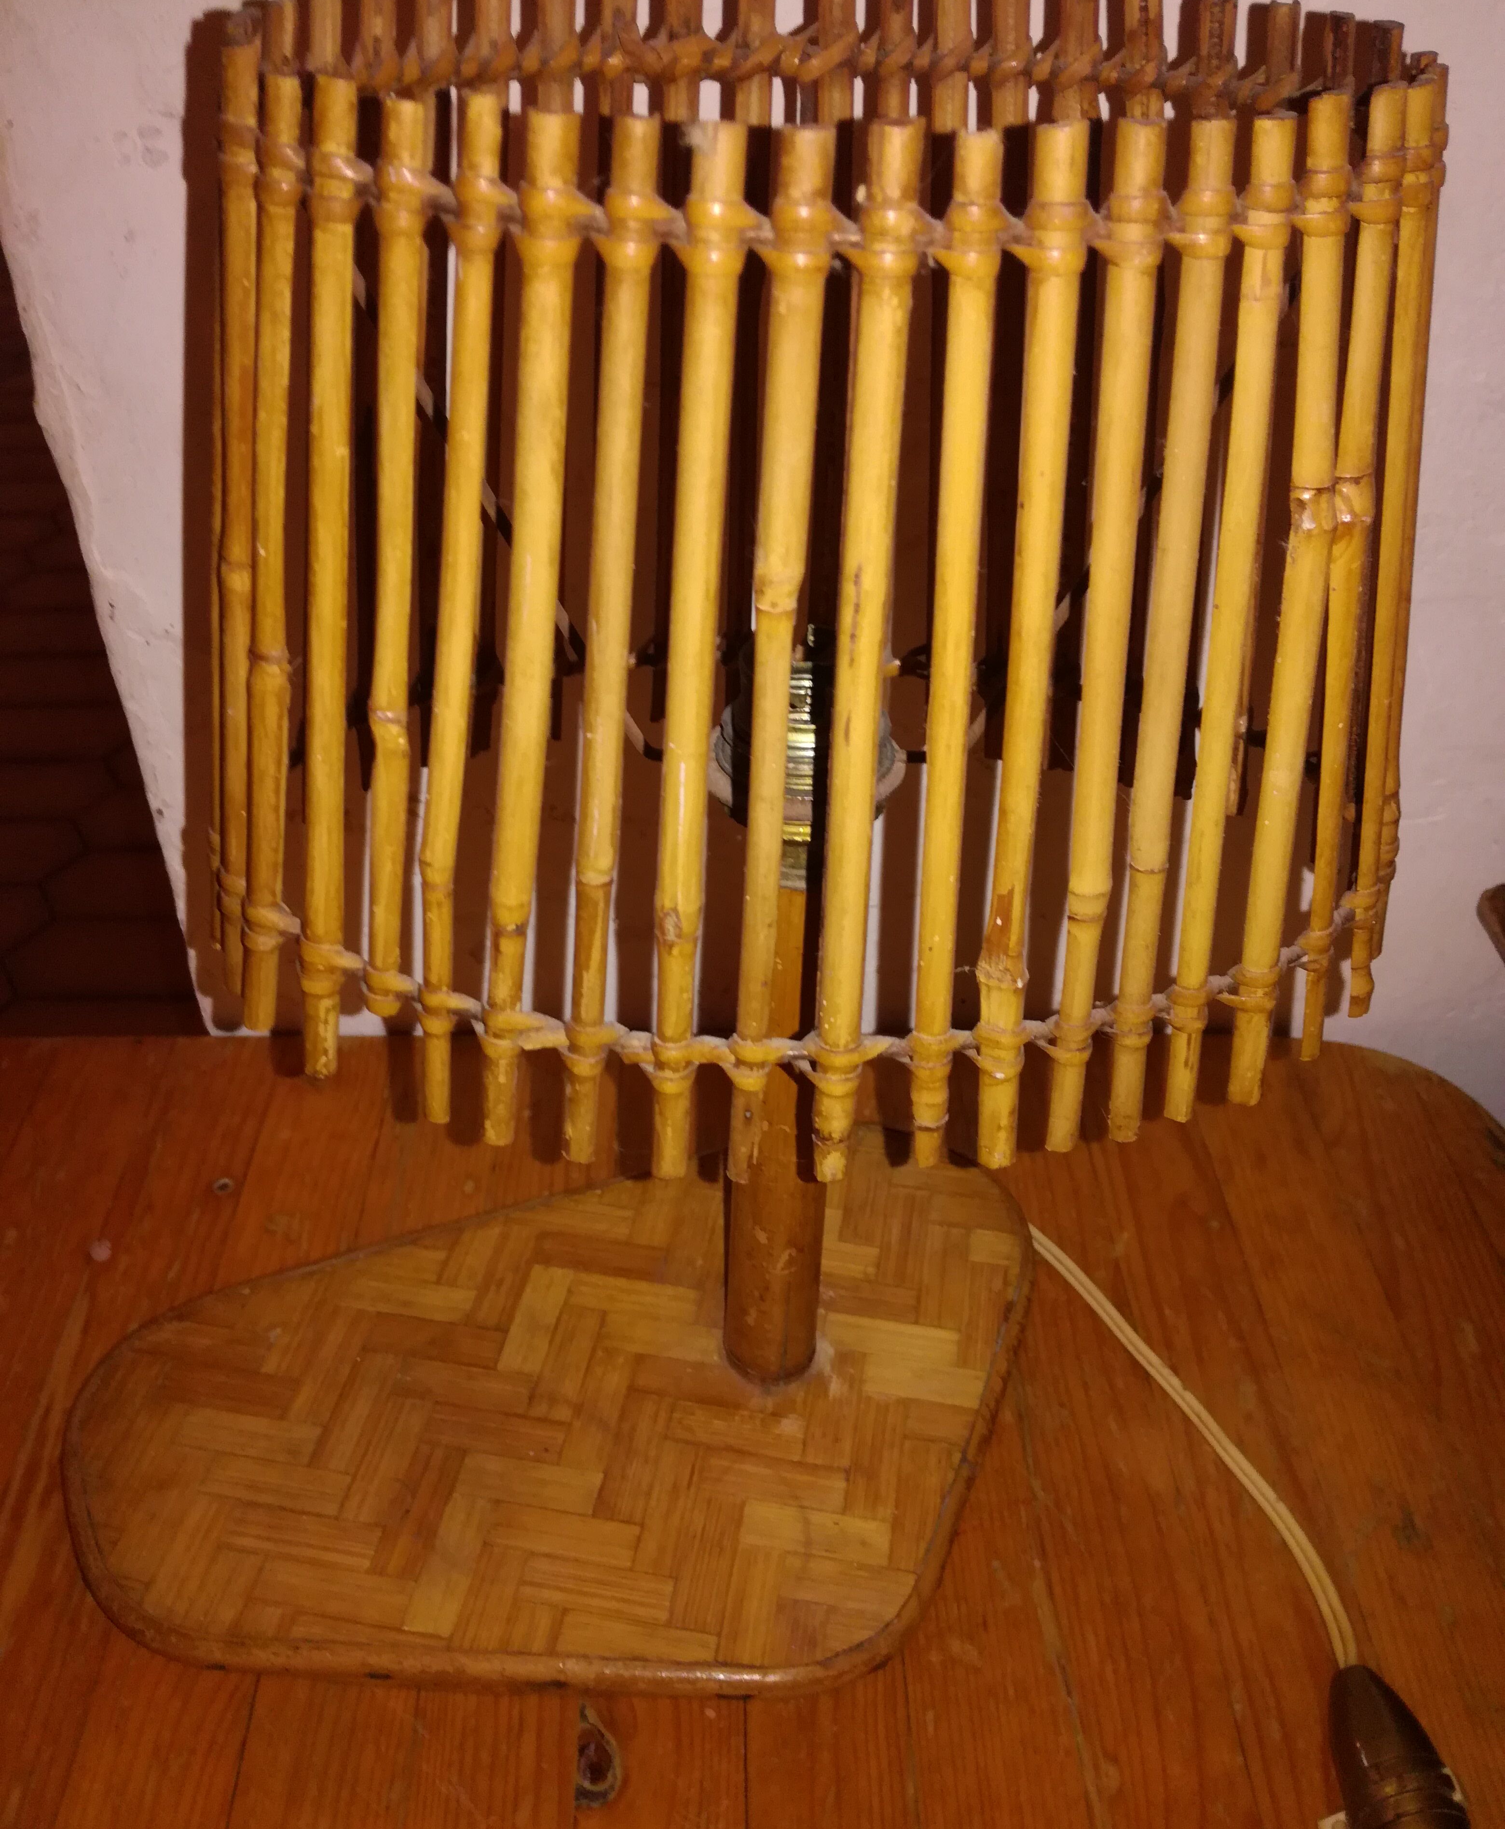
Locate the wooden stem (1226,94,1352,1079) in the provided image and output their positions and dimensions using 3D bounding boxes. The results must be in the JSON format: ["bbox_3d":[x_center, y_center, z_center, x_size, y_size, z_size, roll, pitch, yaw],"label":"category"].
[{"bbox_3d":[0.103,-0.043,0.307,0.008,0.214,0.008,-23,39,-18],"label":"wooden stem"}]

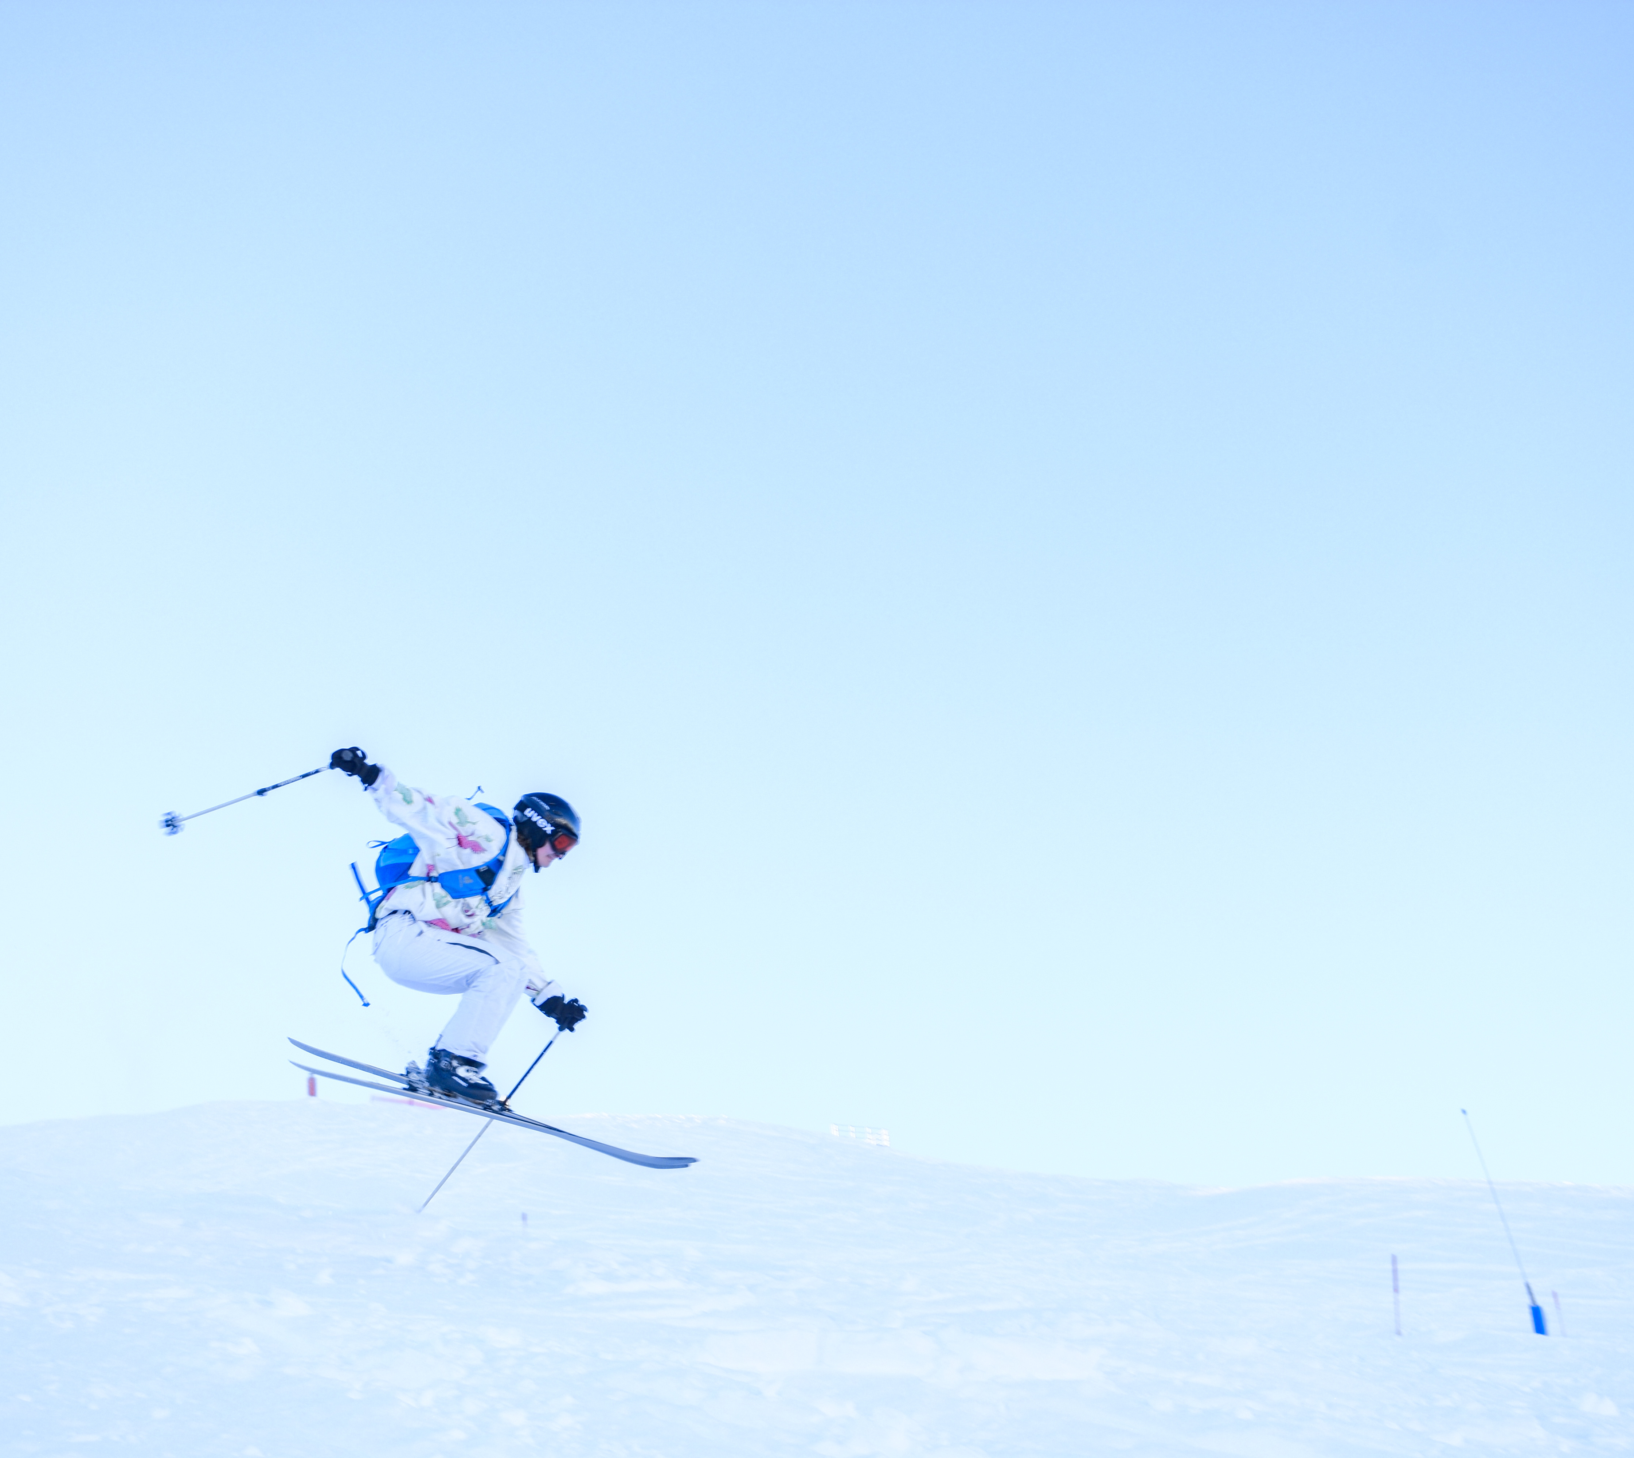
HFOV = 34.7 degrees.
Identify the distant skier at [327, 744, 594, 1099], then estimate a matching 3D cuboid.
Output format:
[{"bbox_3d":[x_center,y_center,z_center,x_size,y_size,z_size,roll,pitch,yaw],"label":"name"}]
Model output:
[{"bbox_3d":[-1.425,0.783,10.400,0.970,1.400,0.750,-1,-7,7],"label":"distant skier"}]

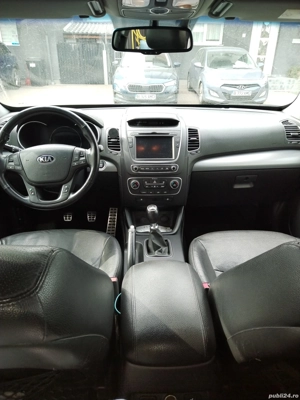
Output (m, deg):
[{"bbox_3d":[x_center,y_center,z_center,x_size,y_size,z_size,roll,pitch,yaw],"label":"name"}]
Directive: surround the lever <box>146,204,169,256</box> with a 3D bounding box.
[{"bbox_3d":[0.029,0.109,1.105,0.081,0.163,0.100,0,25,0],"label":"lever"}]

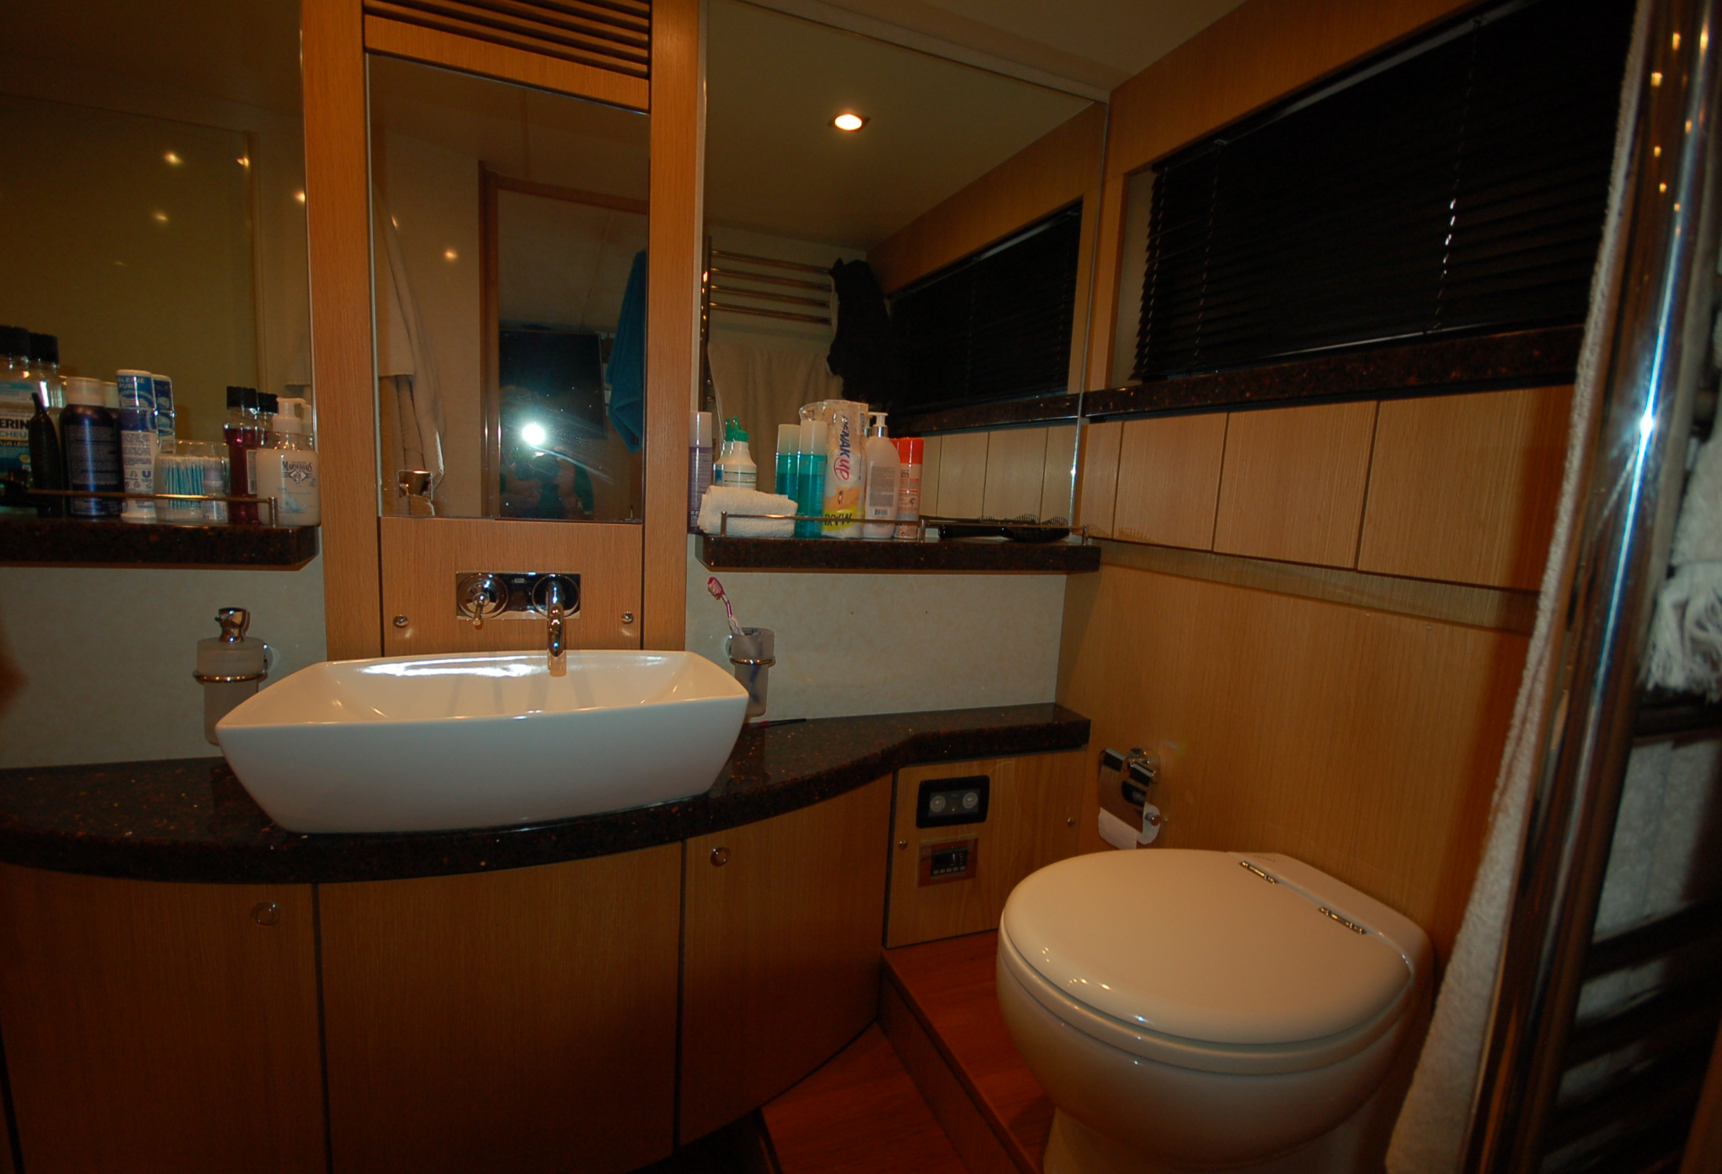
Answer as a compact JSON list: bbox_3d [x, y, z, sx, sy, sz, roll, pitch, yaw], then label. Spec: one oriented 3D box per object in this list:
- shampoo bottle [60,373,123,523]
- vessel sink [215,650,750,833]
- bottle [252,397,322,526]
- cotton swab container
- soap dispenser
[{"bbox_3d":[-0.908,-0.163,0.865,0.050,0.165,0.050,11,11,44],"label":"shampoo bottle"},{"bbox_3d":[-0.430,0.188,0.938,0.538,0.144,0.300,0,9,-22],"label":"vessel sink"},{"bbox_3d":[-0.721,-0.158,0.928,0.045,0.158,0.062,10,11,40],"label":"bottle"},{"bbox_3d":[-0.814,-0.126,0.897,0.065,0.096,0.065,-4,11,-41],"label":"cotton swab container"},{"bbox_3d":[-0.796,0.113,0.928,0.069,0.174,0.069,10,11,40],"label":"soap dispenser"}]

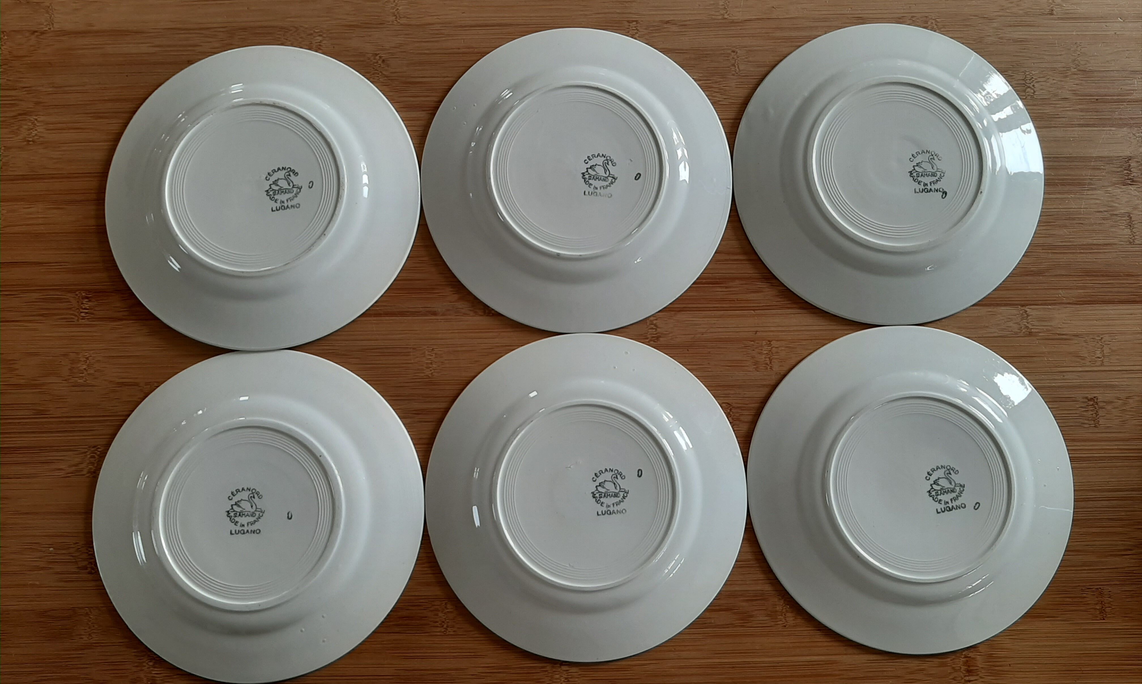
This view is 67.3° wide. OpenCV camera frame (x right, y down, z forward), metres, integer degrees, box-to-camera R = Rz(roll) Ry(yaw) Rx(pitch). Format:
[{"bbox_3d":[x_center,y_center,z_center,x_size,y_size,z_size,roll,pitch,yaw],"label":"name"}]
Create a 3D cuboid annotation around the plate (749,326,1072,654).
[{"bbox_3d":[0.209,0.088,0.520,0.200,0.019,0.200,0,83,0],"label":"plate"}]

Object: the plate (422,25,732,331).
[{"bbox_3d":[0.004,-0.106,0.541,0.200,0.019,0.200,0,83,0],"label":"plate"}]

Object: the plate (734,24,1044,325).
[{"bbox_3d":[0.204,-0.110,0.542,0.200,0.019,0.200,0,83,0],"label":"plate"}]

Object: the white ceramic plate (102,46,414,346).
[{"bbox_3d":[-0.195,-0.094,0.538,0.200,0.019,0.200,0,83,0],"label":"white ceramic plate"}]

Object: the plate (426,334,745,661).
[{"bbox_3d":[0.010,0.092,0.518,0.200,0.019,0.200,0,83,0],"label":"plate"}]

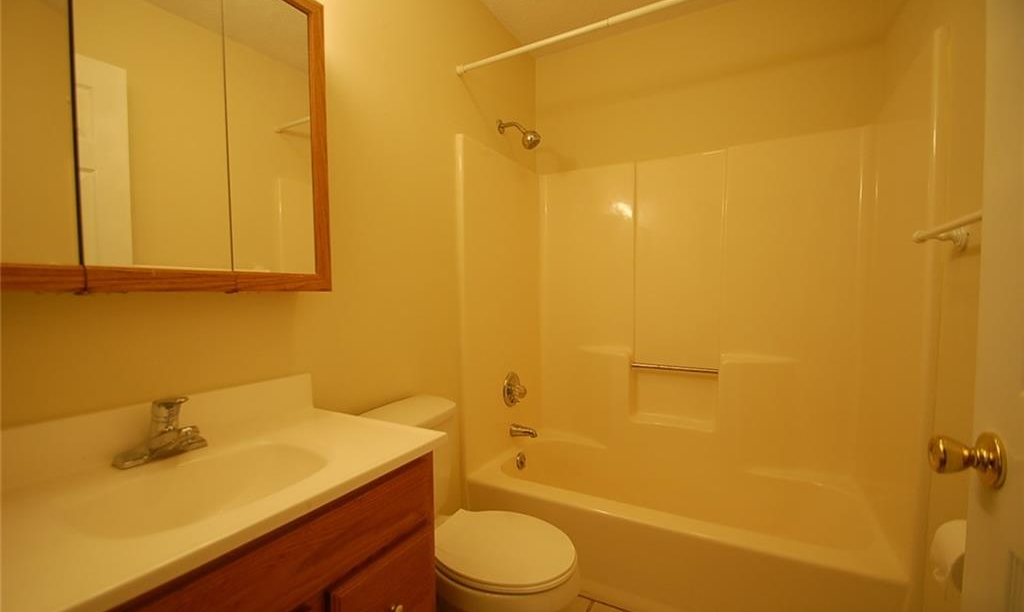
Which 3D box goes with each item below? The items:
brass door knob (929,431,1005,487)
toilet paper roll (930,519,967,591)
[{"bbox_3d":[0.561,0.189,0.530,0.057,0.066,0.066,1,2,29],"label":"brass door knob"},{"bbox_3d":[0.868,0.475,0.790,0.108,0.108,0.103,1,2,29],"label":"toilet paper roll"}]

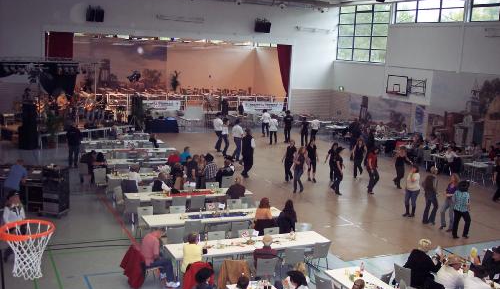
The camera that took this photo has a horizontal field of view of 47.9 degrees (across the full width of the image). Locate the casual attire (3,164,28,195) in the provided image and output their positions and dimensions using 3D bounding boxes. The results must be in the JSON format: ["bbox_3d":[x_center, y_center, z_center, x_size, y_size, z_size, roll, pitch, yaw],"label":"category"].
[{"bbox_3d":[-6.391,1.036,15.253,0.550,0.950,0.500,3,9,1],"label":"casual attire"}]

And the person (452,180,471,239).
[{"bbox_3d":[5.907,1.768,15.501,0.520,1.620,0.420,8,11,30],"label":"person"}]

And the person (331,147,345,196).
[{"bbox_3d":[3.173,0.895,20.065,0.500,1.700,0.500,10,12,36],"label":"person"}]

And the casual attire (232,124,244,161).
[{"bbox_3d":[-0.508,-0.090,25.227,0.500,1.600,0.450,8,11,30],"label":"casual attire"}]

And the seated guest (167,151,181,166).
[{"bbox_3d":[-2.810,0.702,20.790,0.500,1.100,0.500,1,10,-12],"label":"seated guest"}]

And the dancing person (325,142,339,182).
[{"bbox_3d":[3.284,0.669,21.913,0.580,1.600,0.380,-1,10,-25],"label":"dancing person"}]

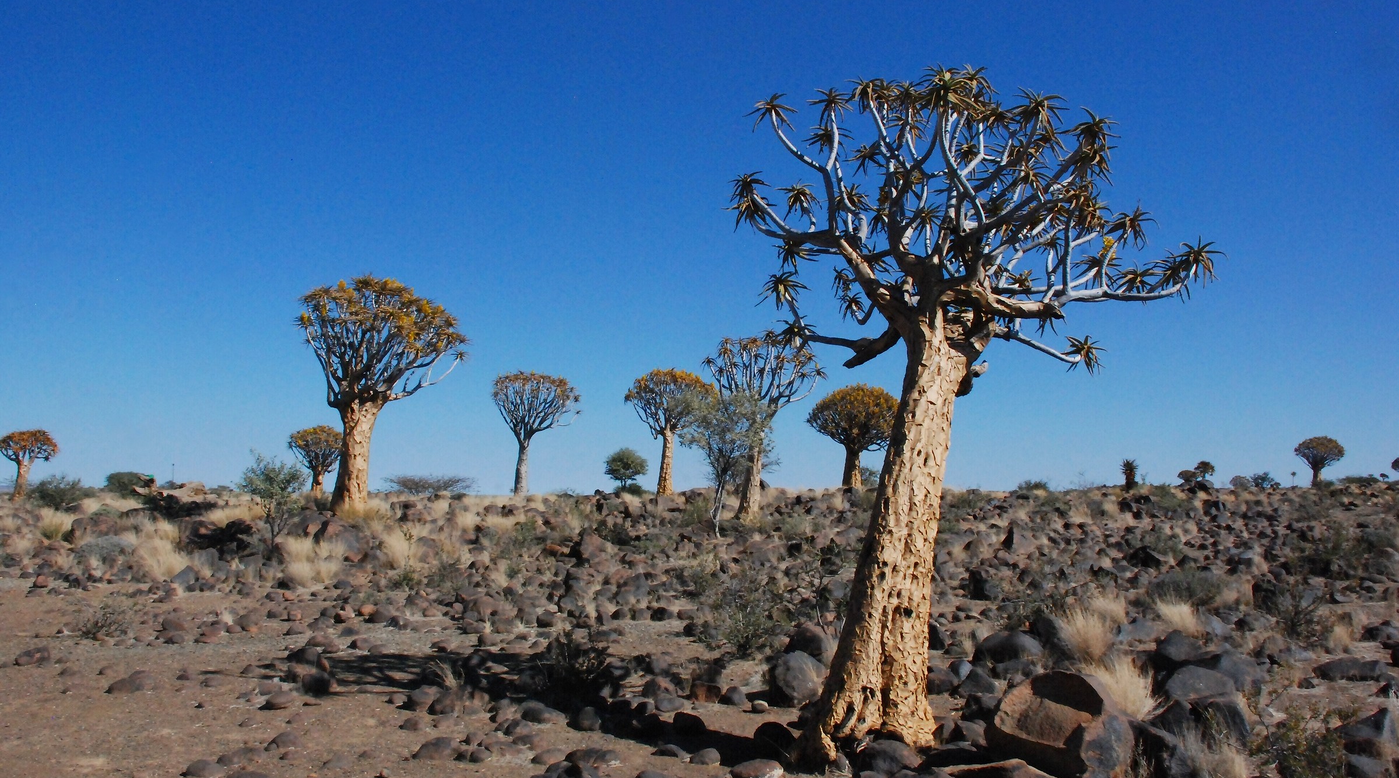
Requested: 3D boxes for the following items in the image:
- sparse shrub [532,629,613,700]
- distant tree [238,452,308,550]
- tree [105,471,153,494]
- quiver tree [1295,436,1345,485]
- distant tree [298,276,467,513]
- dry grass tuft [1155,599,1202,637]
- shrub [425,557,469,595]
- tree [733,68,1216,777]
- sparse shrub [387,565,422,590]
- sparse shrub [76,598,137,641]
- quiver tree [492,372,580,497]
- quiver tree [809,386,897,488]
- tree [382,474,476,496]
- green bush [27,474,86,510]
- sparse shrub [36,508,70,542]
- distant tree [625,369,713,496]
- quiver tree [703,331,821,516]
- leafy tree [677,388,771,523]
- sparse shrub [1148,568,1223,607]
[{"bbox_3d":[-1.062,2.311,8.800,0.687,0.595,0.620,0,-5,0],"label":"sparse shrub"},{"bbox_3d":[-6.314,1.628,15.500,1.020,1.400,1.000,0,-5,0],"label":"distant tree"},{"bbox_3d":[-26.045,4.268,48.000,2.197,1.048,2.100,0,-5,0],"label":"tree"},{"bbox_3d":[44.246,5.226,75.000,3.500,3.700,3.400,0,-5,0],"label":"quiver tree"},{"bbox_3d":[-6.487,0.112,21.500,3.467,4.875,3.300,0,-5,0],"label":"distant tree"},{"bbox_3d":[4.471,2.146,9.800,0.440,0.360,0.420,0,-5,0],"label":"dry grass tuft"},{"bbox_3d":[-3.372,2.490,14.000,0.583,0.495,0.524,0,-6,0],"label":"shrub"},{"bbox_3d":[1.888,0.183,7.200,3.300,4.650,3.000,0,-5,0],"label":"tree"},{"bbox_3d":[-3.989,2.555,14.200,0.458,0.325,0.435,0,-6,0],"label":"sparse shrub"},{"bbox_3d":[-6.441,2.502,11.400,0.652,0.474,0.580,0,-5,0],"label":"sparse shrub"},{"bbox_3d":[-5.133,1.441,33.000,2.747,3.913,2.747,0,-6,0],"label":"quiver tree"},{"bbox_3d":[4.917,1.556,34.000,2.936,3.465,2.936,0,-6,0],"label":"quiver tree"},{"bbox_3d":[-11.588,4.142,45.000,4.027,0.983,3.221,0,-6,0],"label":"tree"},{"bbox_3d":[-15.880,2.542,26.000,1.434,0.865,1.362,0,-6,0],"label":"green bush"},{"bbox_3d":[-11.683,2.460,19.000,0.613,0.613,0.582,0,-6,0],"label":"sparse shrub"},{"bbox_3d":[-0.882,1.331,32.000,2.797,3.861,2.797,0,-6,0],"label":"distant tree"},{"bbox_3d":[1.238,0.728,20.000,2.300,3.600,2.200,0,-5,0],"label":"quiver tree"},{"bbox_3d":[0.428,1.183,17.500,1.600,2.400,1.550,0,-5,0],"label":"leafy tree"},{"bbox_3d":[6.006,2.454,13.000,0.933,0.473,0.800,0,-5,0],"label":"sparse shrub"}]

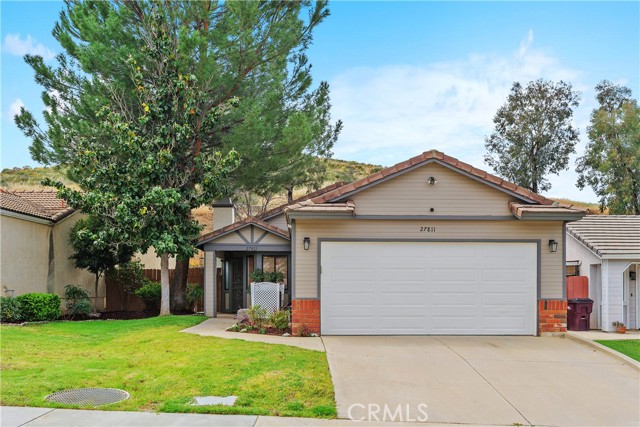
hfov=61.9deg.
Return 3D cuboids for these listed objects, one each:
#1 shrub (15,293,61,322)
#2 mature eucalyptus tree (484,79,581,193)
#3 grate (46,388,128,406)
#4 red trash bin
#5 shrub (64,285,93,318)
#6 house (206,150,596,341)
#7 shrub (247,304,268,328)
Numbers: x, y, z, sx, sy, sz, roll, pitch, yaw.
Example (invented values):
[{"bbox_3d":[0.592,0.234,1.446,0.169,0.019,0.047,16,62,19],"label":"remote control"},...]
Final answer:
[{"bbox_3d":[-7.450,2.470,14.000,1.130,0.800,0.880,0,-3,0],"label":"shrub"},{"bbox_3d":[13.600,-3.400,34.000,6.300,10.400,6.000,0,-3,0],"label":"mature eucalyptus tree"},{"bbox_3d":[-3.350,2.650,7.650,1.100,0.050,1.100,0,-3,0],"label":"grate"},{"bbox_3d":[8.050,3.160,16.600,0.640,1.030,0.740,0,-3,0],"label":"red trash bin"},{"bbox_3d":[-6.650,2.420,14.700,0.740,0.930,0.720,0,-3,0],"label":"shrub"},{"bbox_3d":[0.660,0.880,17.900,9.900,4.400,13.000,0,-3,-2],"label":"house"},{"bbox_3d":[-1.560,2.560,13.250,0.560,0.620,0.550,0,-3,0],"label":"shrub"}]

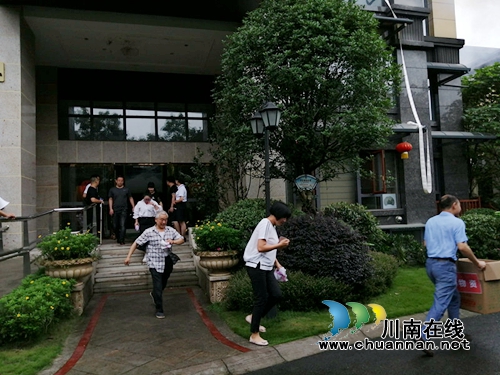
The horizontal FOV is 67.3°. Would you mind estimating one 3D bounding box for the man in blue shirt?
[{"bbox_3d":[2.244,0.922,4.120,0.580,1.680,0.530,1,-4,-44],"label":"man in blue shirt"}]

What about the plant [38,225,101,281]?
[{"bbox_3d":[-2.916,1.055,6.000,0.860,0.860,0.860,-2,-3,-9],"label":"plant"}]

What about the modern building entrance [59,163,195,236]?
[{"bbox_3d":[-3.717,0.361,11.300,3.900,2.250,0.500,-2,-3,-15],"label":"modern building entrance"}]

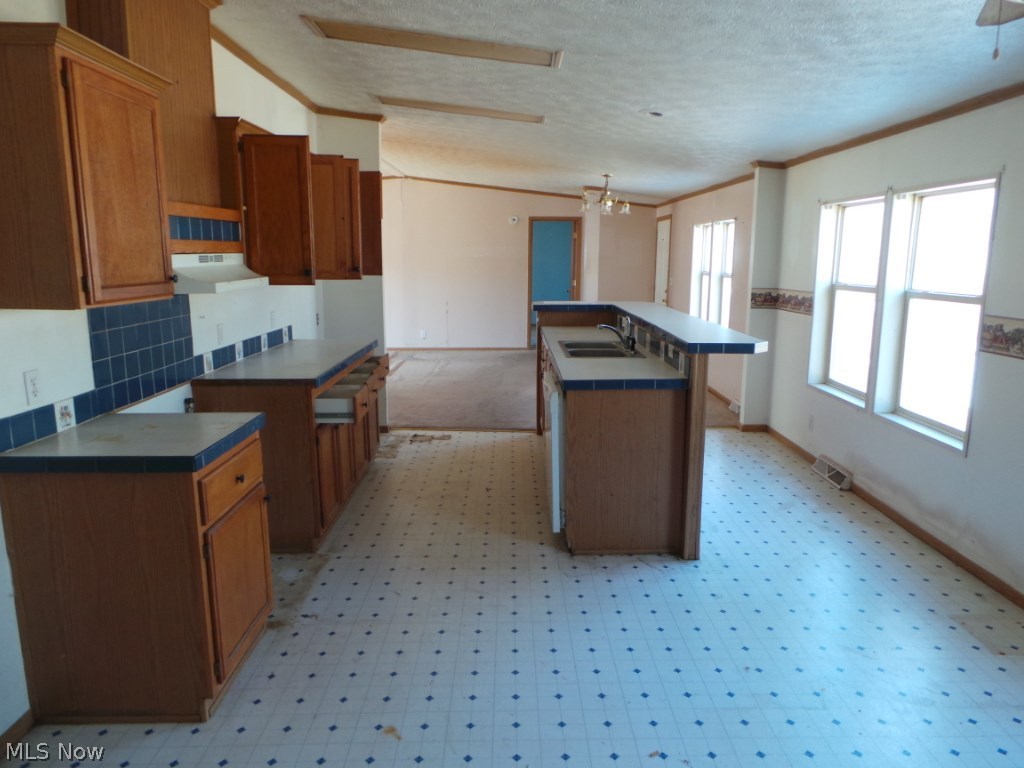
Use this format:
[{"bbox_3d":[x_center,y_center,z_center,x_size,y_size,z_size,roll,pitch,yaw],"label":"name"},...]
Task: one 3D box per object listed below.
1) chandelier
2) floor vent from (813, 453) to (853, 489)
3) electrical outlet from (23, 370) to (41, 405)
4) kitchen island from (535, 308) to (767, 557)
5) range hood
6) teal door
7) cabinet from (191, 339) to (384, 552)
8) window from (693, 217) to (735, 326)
[{"bbox_3d":[1.071,-2.141,7.698,0.560,0.447,0.561,0,11,0],"label":"chandelier"},{"bbox_3d":[2.219,0.597,4.732,0.099,0.114,0.477,0,11,0],"label":"floor vent"},{"bbox_3d":[-1.600,0.010,2.275,0.012,0.115,0.073,0,11,0],"label":"electrical outlet"},{"bbox_3d":[0.722,0.064,4.919,1.038,1.113,3.083,0,11,0],"label":"kitchen island"},{"bbox_3d":[-1.385,-0.489,2.961,0.439,0.162,0.757,0,11,0],"label":"range hood"},{"bbox_3d":[0.683,-1.645,11.463,0.742,2.075,0.045,0,11,0],"label":"teal door"},{"bbox_3d":[-1.292,0.272,4.378,0.624,0.929,1.780,0,11,0],"label":"cabinet"},{"bbox_3d":[2.294,-1.166,7.776,0.083,1.348,1.545,0,11,0],"label":"window"}]

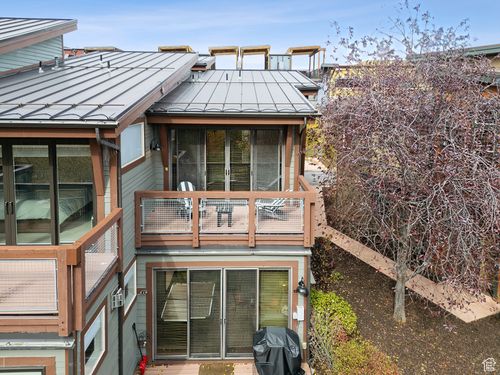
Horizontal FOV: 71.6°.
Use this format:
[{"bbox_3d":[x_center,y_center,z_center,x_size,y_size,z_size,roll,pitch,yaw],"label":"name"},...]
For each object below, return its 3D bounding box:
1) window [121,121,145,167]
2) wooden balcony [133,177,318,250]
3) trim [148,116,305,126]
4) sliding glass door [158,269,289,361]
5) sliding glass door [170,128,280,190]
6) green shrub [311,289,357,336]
[{"bbox_3d":[-2.680,-1.000,8.050,0.100,0.880,1.500,0,11,-2],"label":"window"},{"bbox_3d":[-0.570,0.630,8.850,4.200,1.380,1.550,0,11,-2],"label":"wooden balcony"},{"bbox_3d":[-0.620,-1.750,9.150,4.120,0.240,0.160,0,11,-2],"label":"trim"},{"bbox_3d":[-0.682,3.150,8.600,3.350,2.270,0.120,0,8,-2],"label":"sliding glass door"},{"bbox_3d":[-0.660,-0.540,9.750,3.200,2.200,0.120,0,11,-2],"label":"sliding glass door"},{"bbox_3d":[2.120,3.200,8.800,1.080,1.080,1.050,0,11,-2],"label":"green shrub"}]

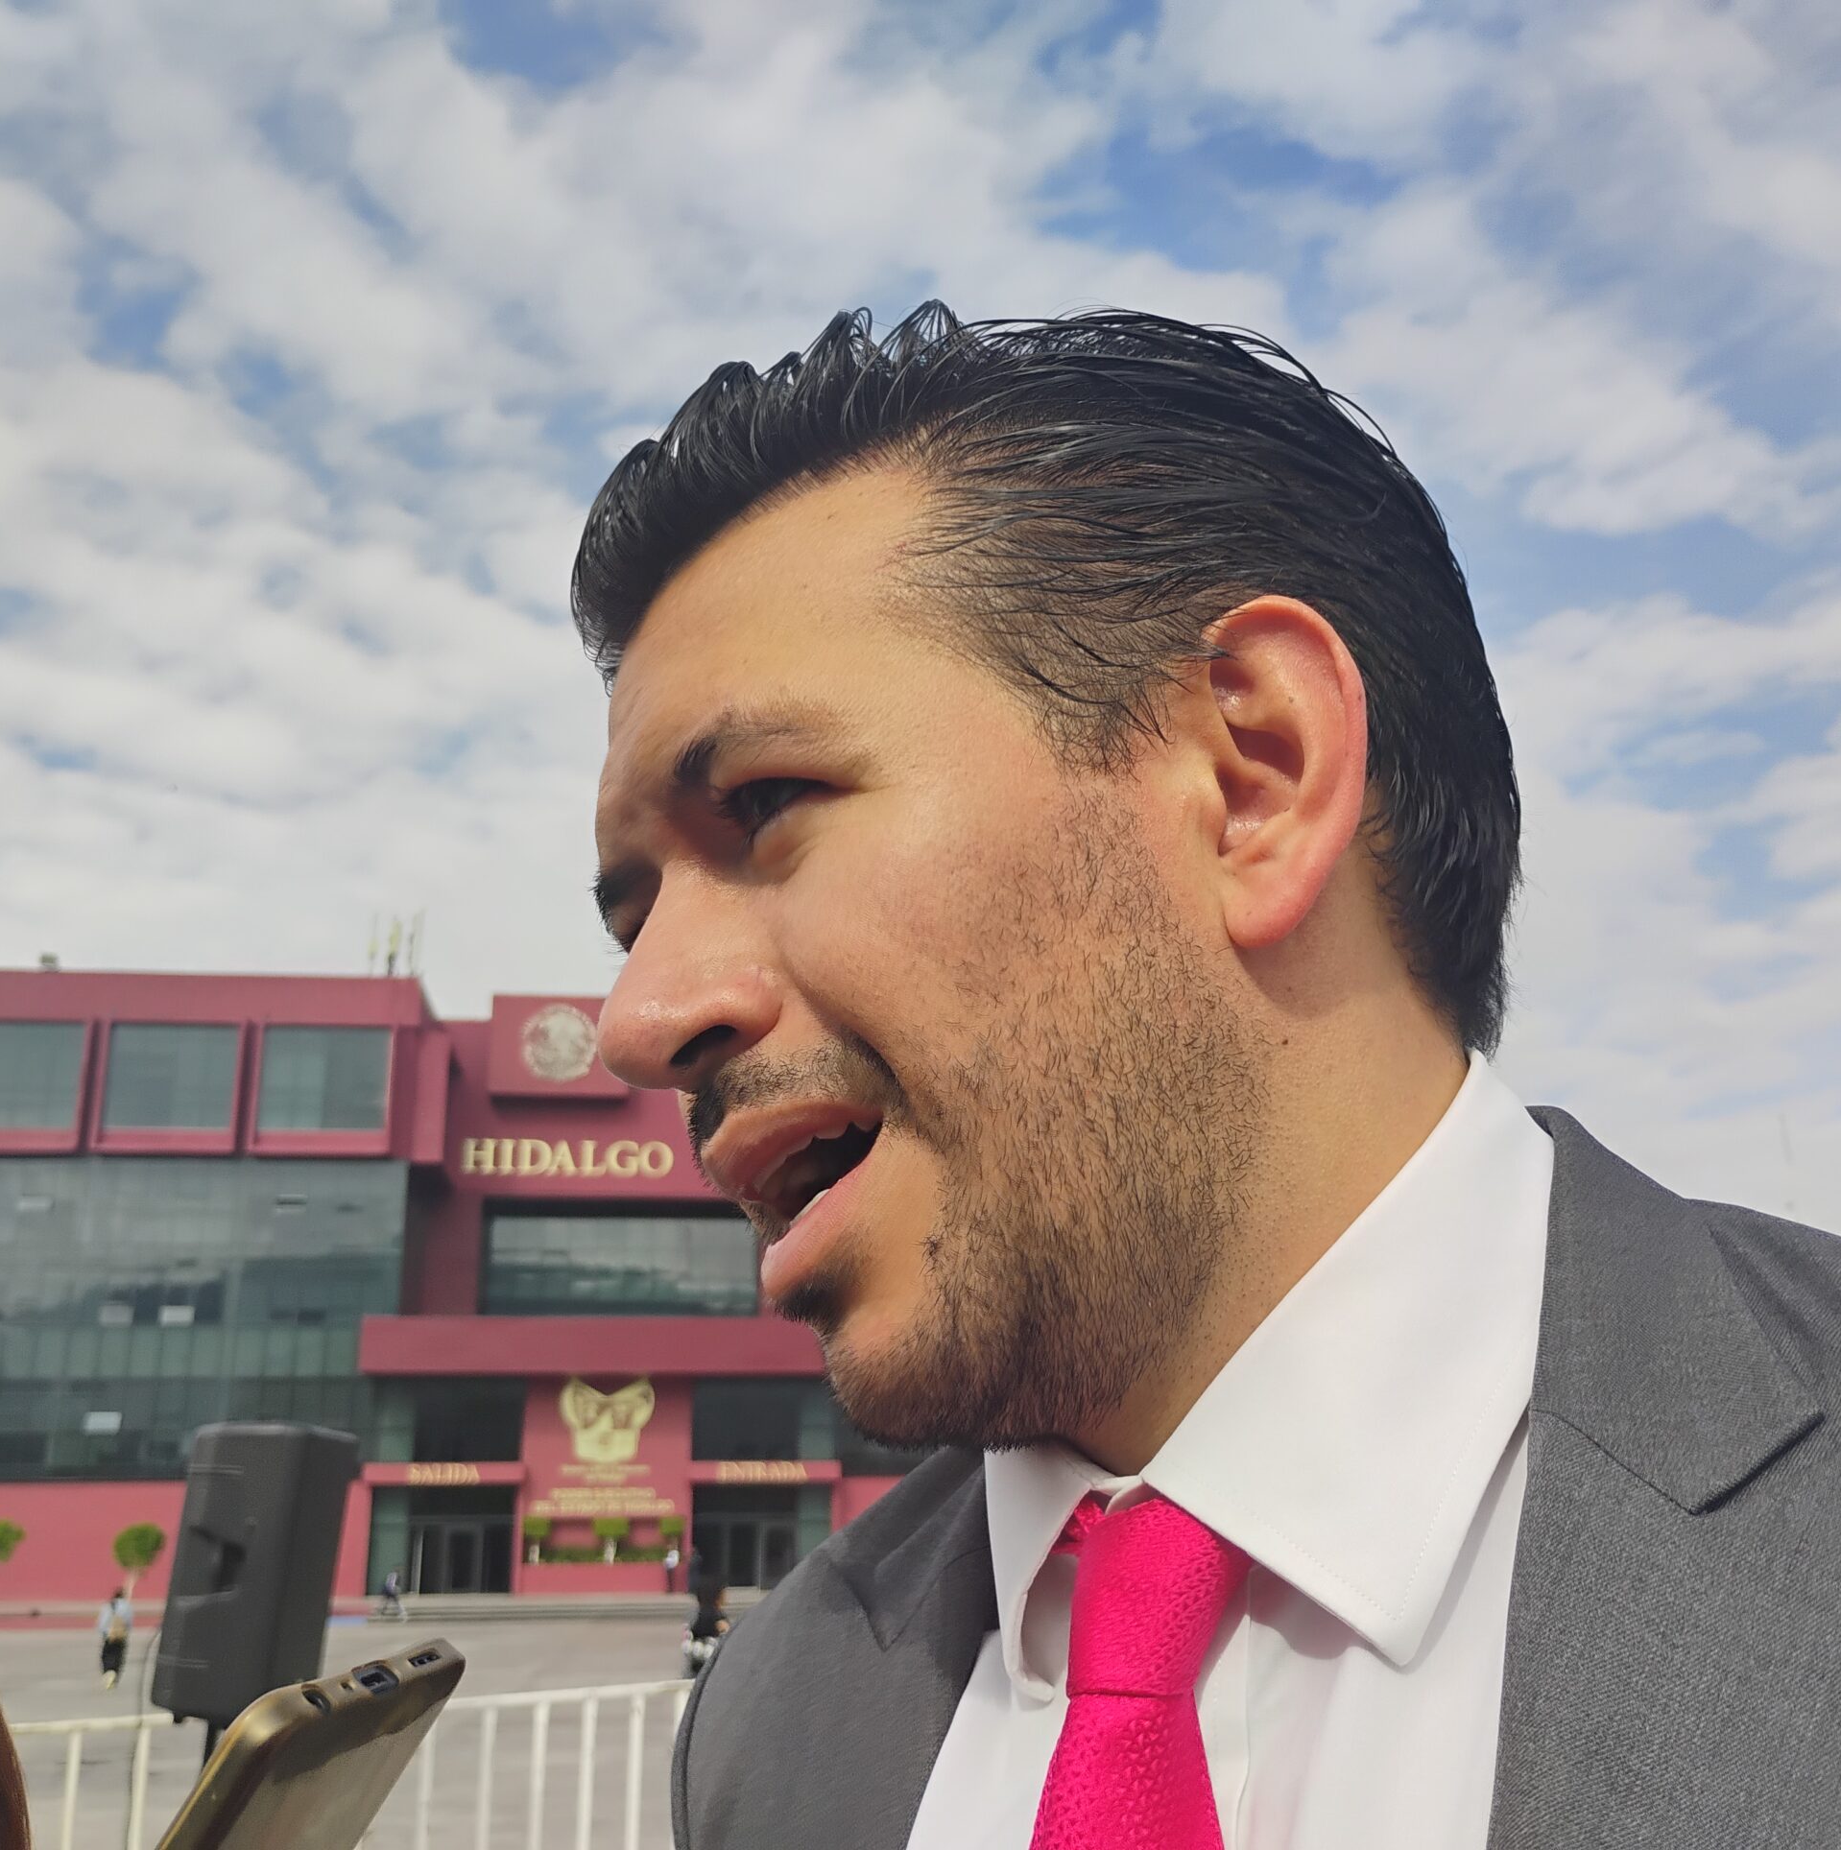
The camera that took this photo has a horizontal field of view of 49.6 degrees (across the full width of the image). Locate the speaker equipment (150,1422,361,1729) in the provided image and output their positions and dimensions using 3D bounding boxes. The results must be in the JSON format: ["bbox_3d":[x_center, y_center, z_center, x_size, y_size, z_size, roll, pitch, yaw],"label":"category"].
[{"bbox_3d":[-1.645,1.575,4.870,0.330,0.660,0.390,2,-17,7],"label":"speaker equipment"}]

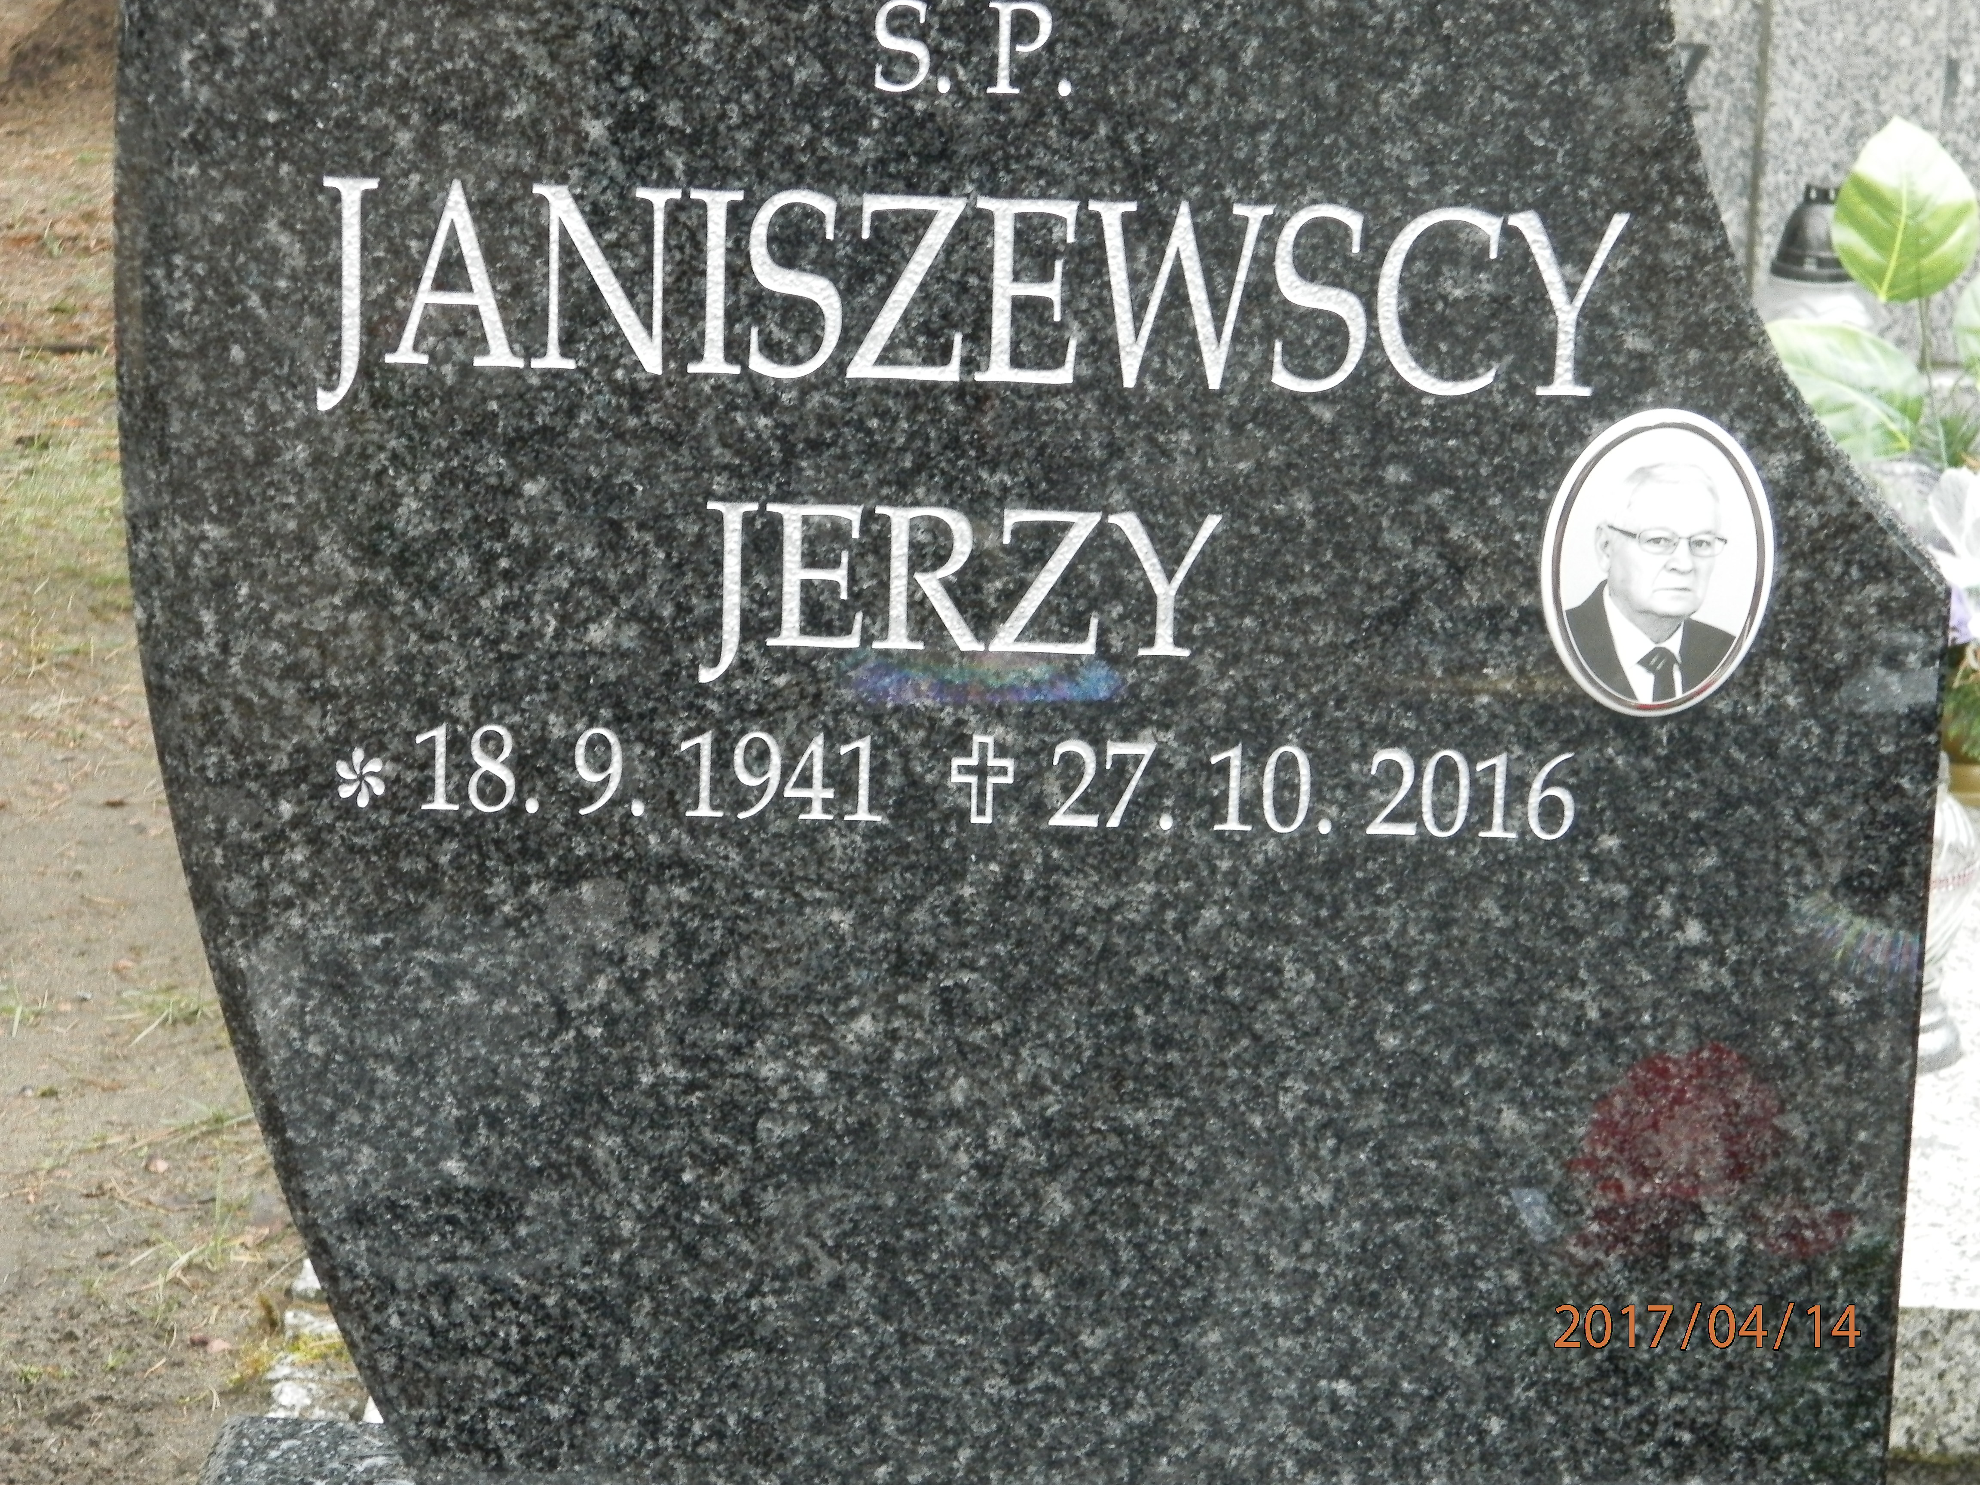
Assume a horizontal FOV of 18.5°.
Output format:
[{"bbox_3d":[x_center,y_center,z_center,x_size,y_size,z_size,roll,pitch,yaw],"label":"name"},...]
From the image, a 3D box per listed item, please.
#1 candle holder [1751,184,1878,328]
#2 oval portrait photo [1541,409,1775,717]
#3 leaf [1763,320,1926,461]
[{"bbox_3d":[0.640,-0.305,4.724,0.098,0.260,0.098,1,15,-1],"label":"candle holder"},{"bbox_3d":[0.316,-0.084,2.866,0.110,0.150,0.010,1,15,-1],"label":"oval portrait photo"},{"bbox_3d":[0.596,-0.250,4.325,0.140,0.100,0.030,32,-11,0],"label":"leaf"}]

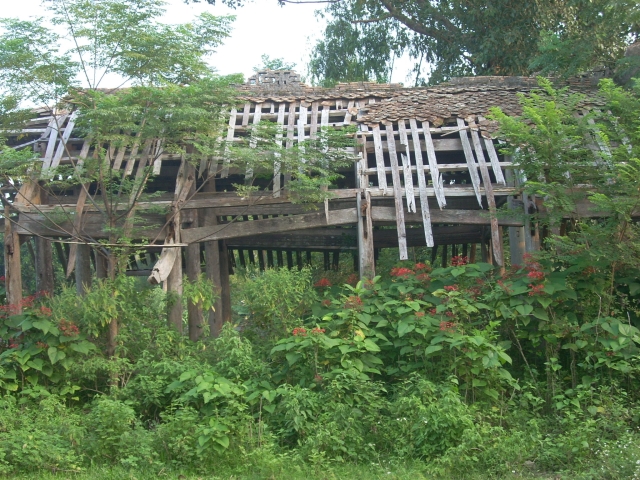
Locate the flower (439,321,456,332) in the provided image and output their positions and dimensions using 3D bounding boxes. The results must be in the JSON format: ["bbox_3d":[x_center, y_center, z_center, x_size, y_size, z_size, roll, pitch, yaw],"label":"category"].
[{"bbox_3d":[1.277,0.866,10.000,0.180,0.120,0.143,-2,1,0],"label":"flower"}]

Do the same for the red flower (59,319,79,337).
[{"bbox_3d":[-2.721,0.947,10.800,0.216,0.195,0.195,-2,1,0],"label":"red flower"}]

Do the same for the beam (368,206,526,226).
[{"bbox_3d":[1.660,-0.308,13.100,2.000,0.185,0.130,2,0,0],"label":"beam"}]

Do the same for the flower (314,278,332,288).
[{"bbox_3d":[0.040,0.492,11.300,0.204,0.113,0.150,-2,1,0],"label":"flower"}]

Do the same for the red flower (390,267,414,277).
[{"bbox_3d":[0.925,0.353,11.200,0.269,0.112,0.181,-2,1,0],"label":"red flower"}]

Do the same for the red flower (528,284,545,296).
[{"bbox_3d":[2.320,0.541,10.700,0.172,0.129,0.142,-2,1,0],"label":"red flower"}]

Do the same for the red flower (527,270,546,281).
[{"bbox_3d":[2.353,0.388,10.900,0.197,0.109,0.145,-2,1,0],"label":"red flower"}]

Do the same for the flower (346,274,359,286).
[{"bbox_3d":[0.374,0.467,11.500,0.138,0.138,0.131,-2,1,0],"label":"flower"}]

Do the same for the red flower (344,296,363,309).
[{"bbox_3d":[0.349,0.651,10.400,0.188,0.125,0.148,-2,1,0],"label":"red flower"}]

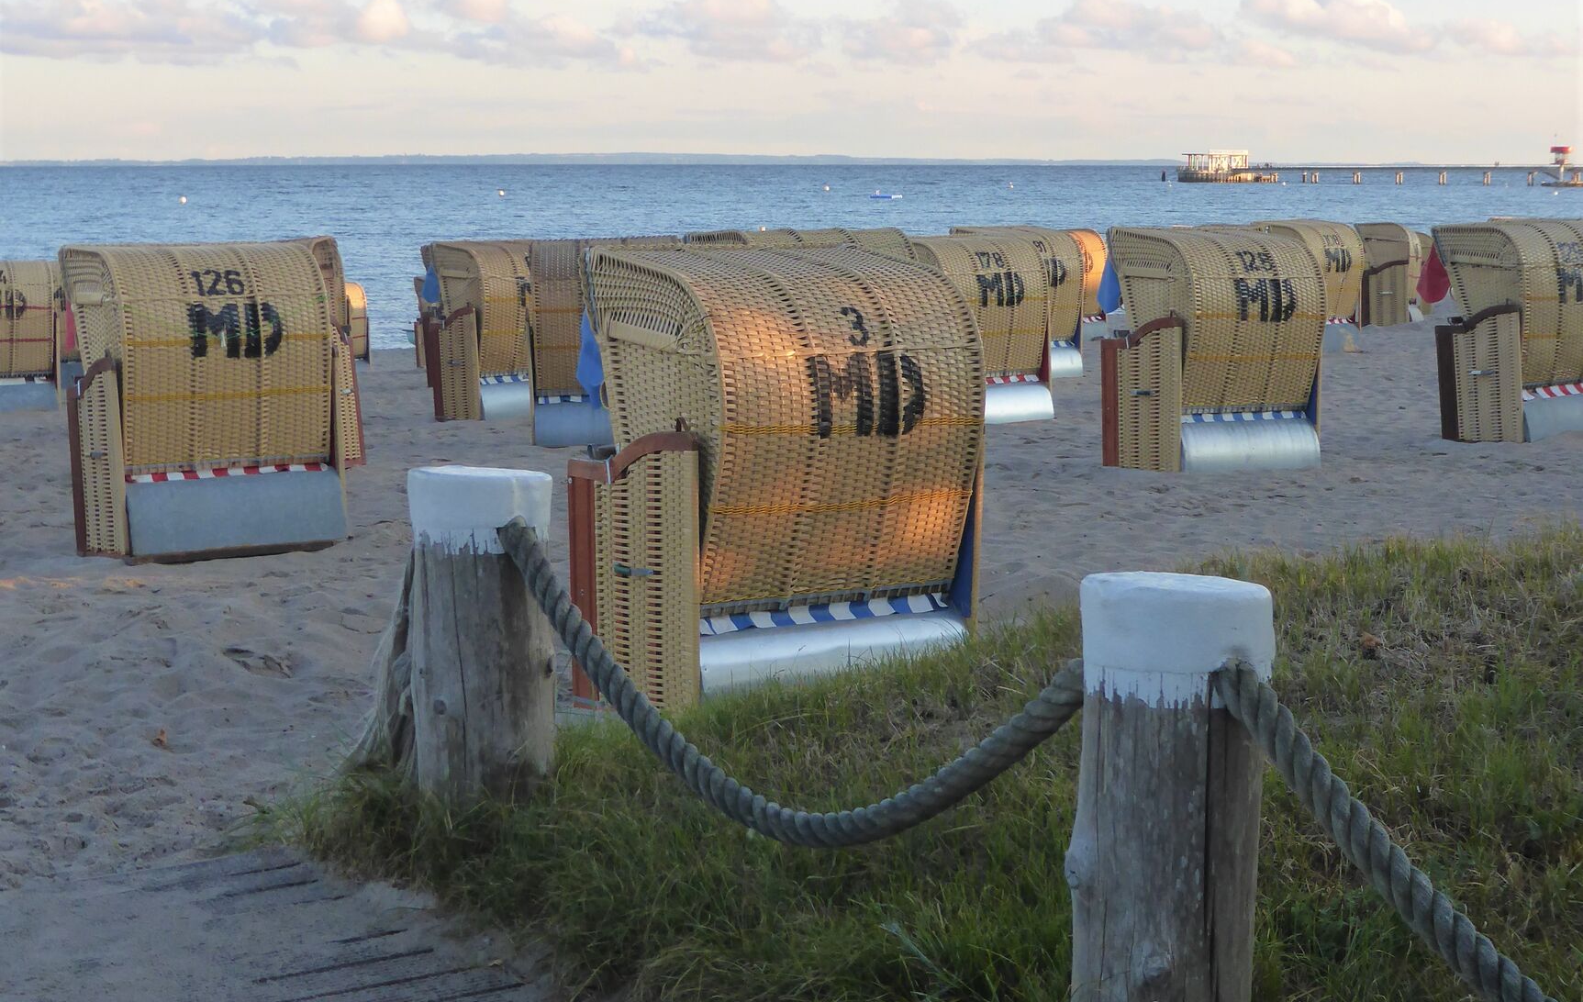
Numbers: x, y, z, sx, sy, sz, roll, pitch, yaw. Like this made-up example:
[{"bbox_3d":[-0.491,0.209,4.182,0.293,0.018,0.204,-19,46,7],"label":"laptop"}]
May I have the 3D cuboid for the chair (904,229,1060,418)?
[{"bbox_3d":[1.485,-1.453,23.550,1.220,1.580,0.880,-5,9,-37],"label":"chair"}]

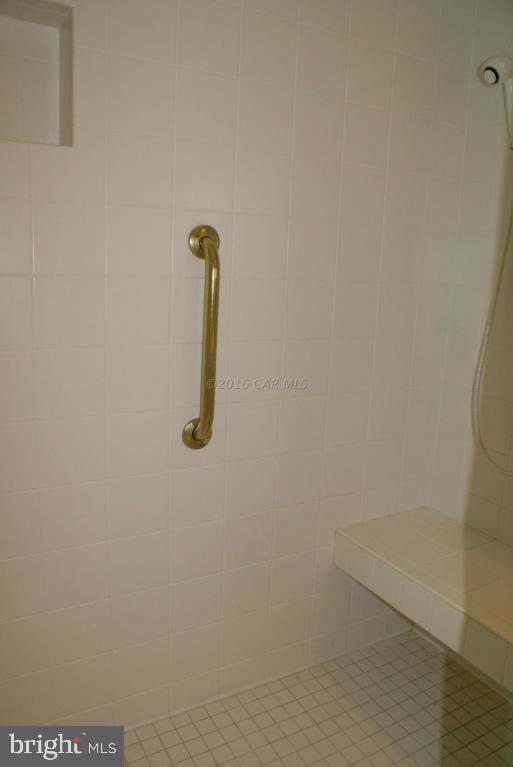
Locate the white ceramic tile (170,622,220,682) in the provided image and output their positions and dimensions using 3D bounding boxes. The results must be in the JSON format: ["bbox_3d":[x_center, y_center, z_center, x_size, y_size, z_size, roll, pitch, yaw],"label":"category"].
[{"bbox_3d":[-0.166,0.732,1.553,0.152,0.152,0.010,-4,13,-29],"label":"white ceramic tile"}]

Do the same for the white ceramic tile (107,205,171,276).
[{"bbox_3d":[-0.260,-0.314,1.275,0.151,0.151,0.009,-4,12,-29],"label":"white ceramic tile"}]

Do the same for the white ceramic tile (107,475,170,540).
[{"bbox_3d":[-0.282,0.290,1.388,0.152,0.152,0.010,-4,13,-29],"label":"white ceramic tile"}]

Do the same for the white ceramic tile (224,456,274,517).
[{"bbox_3d":[-0.019,0.273,1.539,0.151,0.151,0.009,-4,12,-29],"label":"white ceramic tile"}]

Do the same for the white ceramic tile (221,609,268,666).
[{"bbox_3d":[-0.032,0.723,1.627,0.152,0.152,0.010,-4,13,-29],"label":"white ceramic tile"}]

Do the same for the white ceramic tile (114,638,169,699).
[{"bbox_3d":[-0.300,0.737,1.493,0.152,0.152,0.010,-4,13,-29],"label":"white ceramic tile"}]

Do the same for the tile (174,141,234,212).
[{"bbox_3d":[-0.119,-0.472,1.326,0.152,0.152,0.010,-4,13,-29],"label":"tile"}]

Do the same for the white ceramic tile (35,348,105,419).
[{"bbox_3d":[-0.402,-0.001,1.256,0.150,0.150,0.009,-4,13,-29],"label":"white ceramic tile"}]

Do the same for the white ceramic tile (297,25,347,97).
[{"bbox_3d":[0.164,-0.790,1.398,0.152,0.152,0.010,-4,13,-29],"label":"white ceramic tile"}]

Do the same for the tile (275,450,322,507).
[{"bbox_3d":[0.117,0.263,1.614,0.151,0.151,0.009,-4,12,-29],"label":"tile"}]

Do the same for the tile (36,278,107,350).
[{"bbox_3d":[-0.397,-0.151,1.222,0.152,0.152,0.010,-4,13,-29],"label":"tile"}]

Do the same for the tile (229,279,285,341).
[{"bbox_3d":[0.000,-0.184,1.457,0.152,0.152,0.010,-4,13,-29],"label":"tile"}]

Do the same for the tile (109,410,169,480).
[{"bbox_3d":[-0.281,0.142,1.371,0.152,0.152,0.010,-4,13,-29],"label":"tile"}]

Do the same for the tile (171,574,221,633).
[{"bbox_3d":[-0.163,0.583,1.536,0.152,0.152,0.010,-4,13,-29],"label":"tile"}]

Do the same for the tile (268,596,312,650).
[{"bbox_3d":[0.099,0.707,1.699,0.151,0.151,0.009,-4,12,-29],"label":"tile"}]

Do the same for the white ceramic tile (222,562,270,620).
[{"bbox_3d":[-0.029,0.575,1.609,0.152,0.152,0.010,-4,13,-29],"label":"white ceramic tile"}]

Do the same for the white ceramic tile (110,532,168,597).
[{"bbox_3d":[-0.287,0.442,1.420,0.150,0.150,0.009,-4,13,-29],"label":"white ceramic tile"}]

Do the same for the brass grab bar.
[{"bbox_3d":[-0.114,-0.092,1.349,0.079,0.537,0.080,-4,13,-29],"label":"brass grab bar"}]

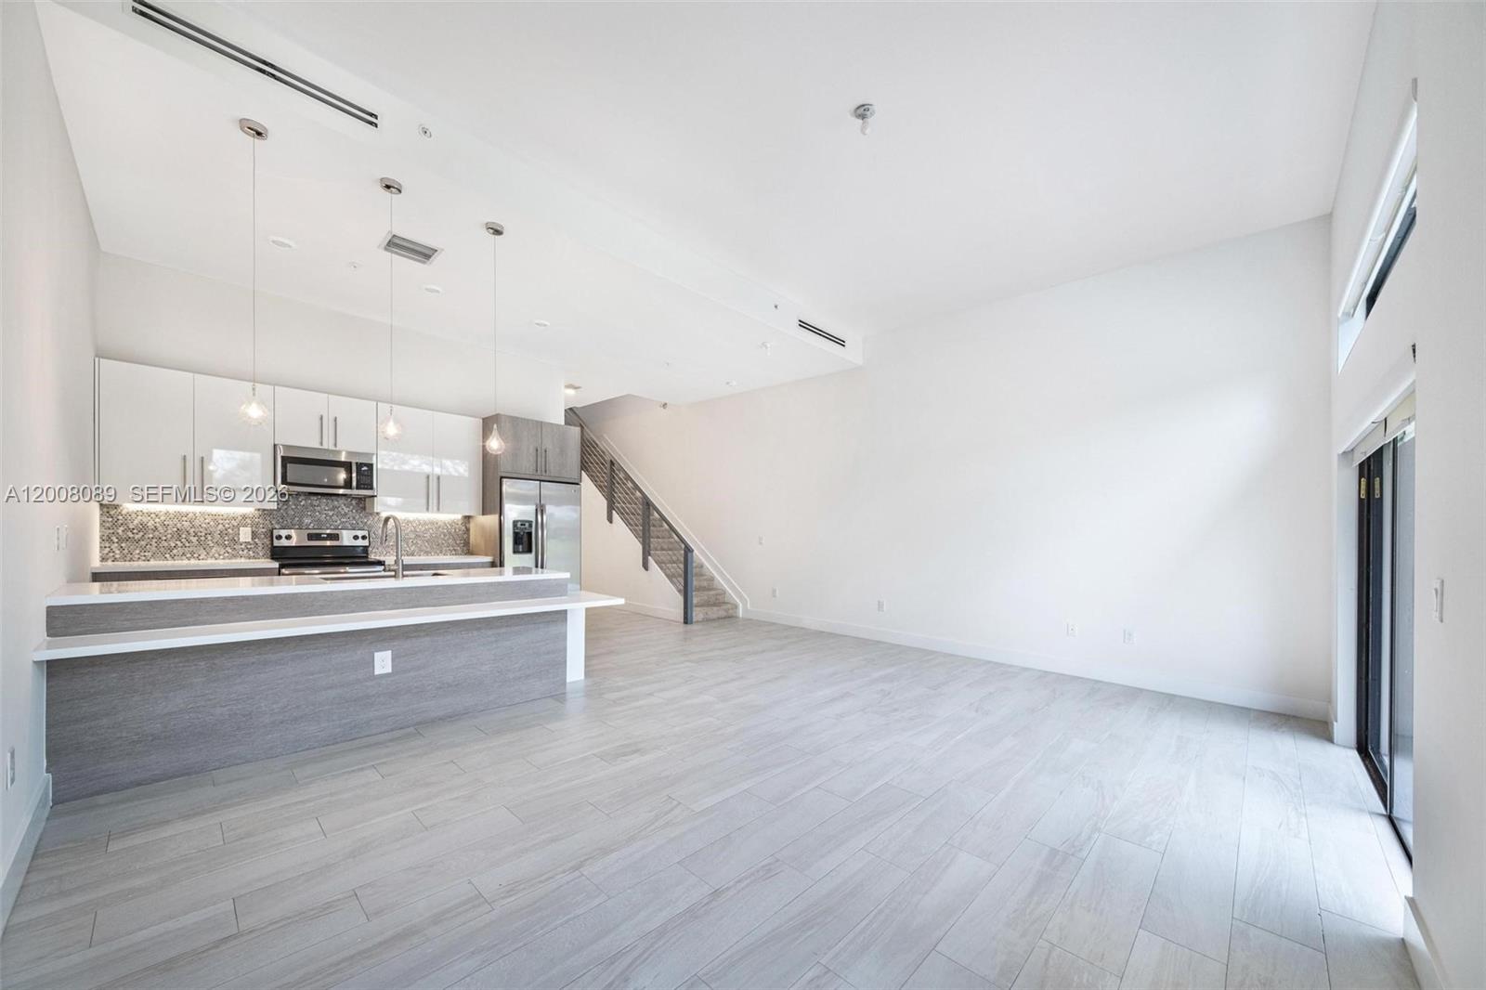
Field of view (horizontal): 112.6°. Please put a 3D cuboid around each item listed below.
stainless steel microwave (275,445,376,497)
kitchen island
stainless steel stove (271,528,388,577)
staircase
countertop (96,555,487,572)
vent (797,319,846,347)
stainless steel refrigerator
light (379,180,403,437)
[{"bbox_3d":[-4.072,-0.221,4.855,0.745,0.425,0.400,2,-3,-44],"label":"stainless steel microwave"},{"bbox_3d":[-2.225,0.999,3.158,2.560,0.915,1.070,2,-3,-44],"label":"kitchen island"},{"bbox_3d":[-3.936,0.925,4.706,0.760,1.170,0.680,2,-3,-44],"label":"stainless steel stove"},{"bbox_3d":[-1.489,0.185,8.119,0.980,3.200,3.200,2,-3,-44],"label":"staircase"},{"bbox_3d":[-3.949,0.617,4.747,2.720,0.045,0.650,2,-3,-44],"label":"countertop"},{"bbox_3d":[0.861,-1.765,5.400,0.880,0.100,0.050,2,-3,-44],"label":"vent"},{"bbox_3d":[-2.565,0.737,5.857,0.910,1.760,0.820,2,-3,-44],"label":"stainless steel refrigerator"},{"bbox_3d":[-2.115,-1.110,2.980,0.120,1.620,0.120,2,-3,-44],"label":"light"}]

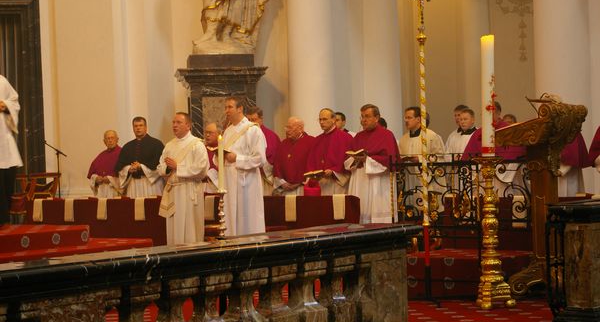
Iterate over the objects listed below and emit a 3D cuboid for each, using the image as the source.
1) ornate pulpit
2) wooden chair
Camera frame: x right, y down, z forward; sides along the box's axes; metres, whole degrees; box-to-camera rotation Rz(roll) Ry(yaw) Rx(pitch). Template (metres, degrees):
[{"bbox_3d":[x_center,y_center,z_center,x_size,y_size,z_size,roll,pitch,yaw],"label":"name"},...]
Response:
[{"bbox_3d":[2.080,0.336,11.700,0.720,1.700,0.520,-1,0,39],"label":"ornate pulpit"},{"bbox_3d":[-3.311,0.538,17.100,0.650,0.790,0.600,-3,0,45],"label":"wooden chair"}]

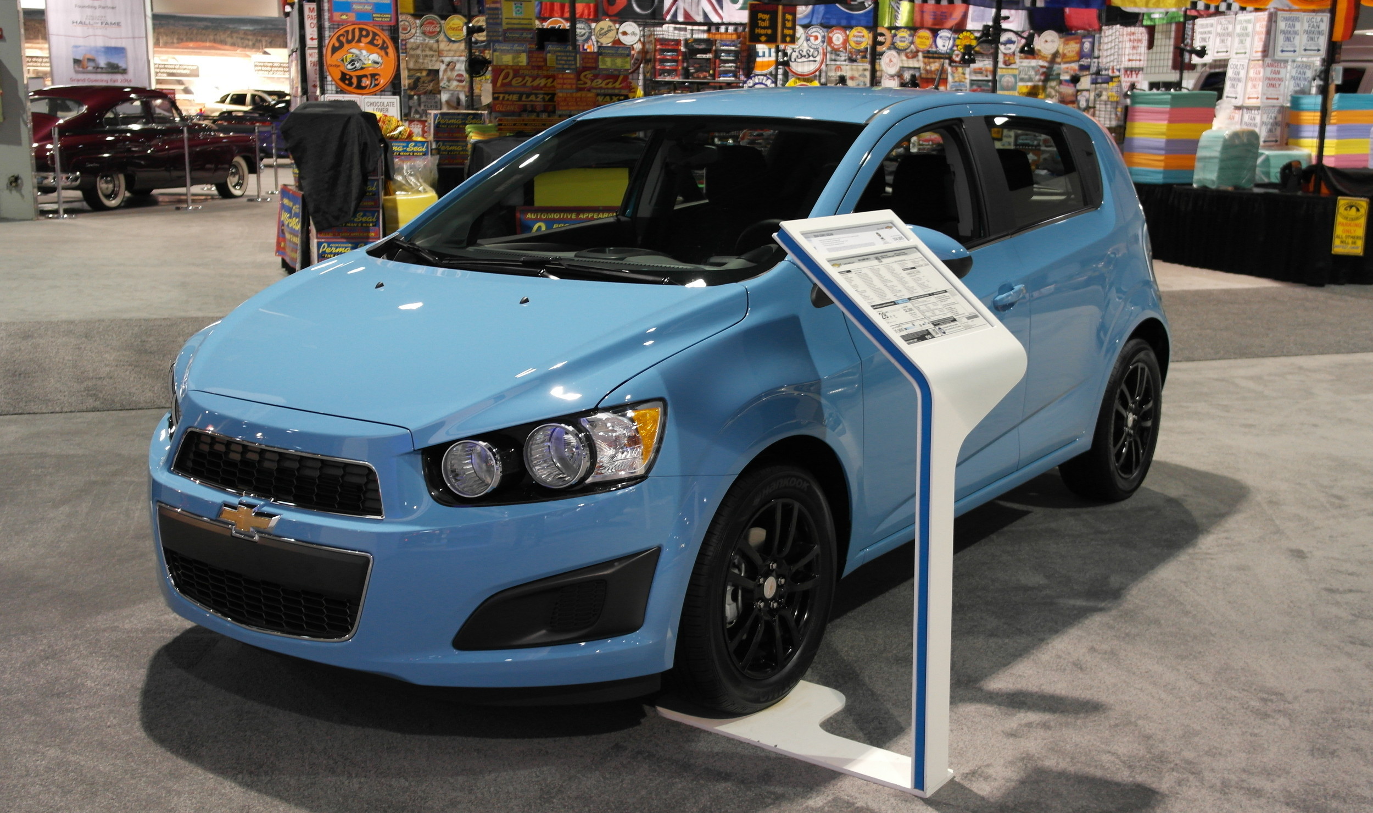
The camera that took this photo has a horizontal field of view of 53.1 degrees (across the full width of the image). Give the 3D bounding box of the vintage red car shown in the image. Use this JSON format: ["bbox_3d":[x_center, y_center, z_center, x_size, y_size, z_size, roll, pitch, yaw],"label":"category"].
[{"bbox_3d":[-7.500,-3.500,18.450,1.780,1.500,4.450,4,13,18],"label":"vintage red car"}]

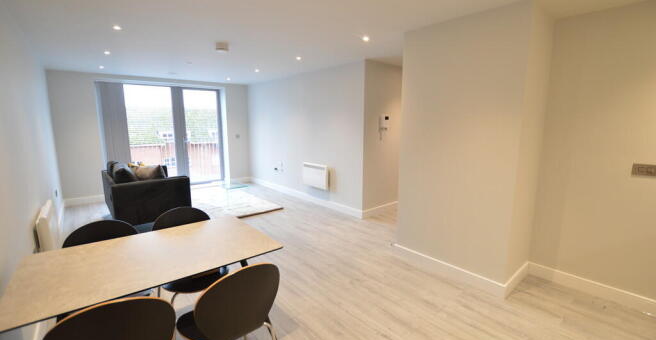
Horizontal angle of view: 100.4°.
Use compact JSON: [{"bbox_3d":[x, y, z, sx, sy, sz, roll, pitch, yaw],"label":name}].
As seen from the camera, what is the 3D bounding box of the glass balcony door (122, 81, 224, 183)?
[{"bbox_3d":[-3.429,-0.732,6.273,1.920,2.230,0.100,-7,11,-37],"label":"glass balcony door"}]

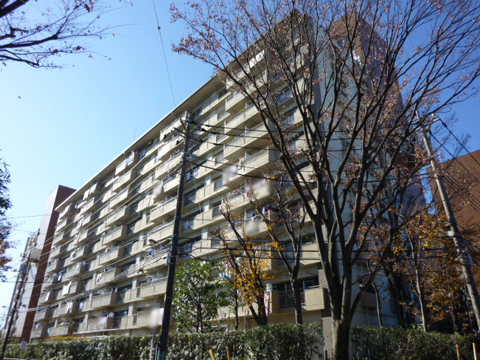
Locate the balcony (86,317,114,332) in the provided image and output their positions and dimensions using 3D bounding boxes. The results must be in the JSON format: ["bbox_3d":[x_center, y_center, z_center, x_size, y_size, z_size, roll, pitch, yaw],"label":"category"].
[{"bbox_3d":[-15.954,16.921,40.482,1.150,1.330,5.330,22,-34,-37],"label":"balcony"}]

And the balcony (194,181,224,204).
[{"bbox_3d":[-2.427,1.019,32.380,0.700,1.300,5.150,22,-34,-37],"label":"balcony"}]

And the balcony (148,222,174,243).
[{"bbox_3d":[-7.630,5.725,35.837,1.200,1.304,5.346,22,-34,-37],"label":"balcony"}]

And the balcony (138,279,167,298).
[{"bbox_3d":[-7.870,10.599,34.116,1.150,1.370,5.470,22,-34,-37],"label":"balcony"}]

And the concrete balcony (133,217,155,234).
[{"bbox_3d":[-11.098,5.307,41.164,0.721,1.292,5.287,22,-34,-37],"label":"concrete balcony"}]

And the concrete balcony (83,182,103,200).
[{"bbox_3d":[-24.702,2.206,59.038,1.255,1.292,5.598,22,-34,-37],"label":"concrete balcony"}]

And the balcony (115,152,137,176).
[{"bbox_3d":[-16.035,-2.009,50.136,1.200,1.304,5.346,22,-34,-37],"label":"balcony"}]

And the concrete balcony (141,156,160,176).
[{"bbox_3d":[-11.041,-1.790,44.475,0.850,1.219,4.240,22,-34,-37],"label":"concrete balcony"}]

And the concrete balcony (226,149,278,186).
[{"bbox_3d":[0.820,-0.925,29.220,1.150,1.370,5.470,22,-34,-37],"label":"concrete balcony"}]

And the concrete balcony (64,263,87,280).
[{"bbox_3d":[-24.553,13.992,52.650,1.200,1.304,5.346,22,-34,-37],"label":"concrete balcony"}]

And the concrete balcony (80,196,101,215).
[{"bbox_3d":[-24.890,4.475,58.018,1.150,1.370,5.120,22,-34,-37],"label":"concrete balcony"}]

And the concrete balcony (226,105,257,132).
[{"bbox_3d":[0.749,-5.472,31.082,1.200,1.304,5.000,22,-34,-37],"label":"concrete balcony"}]

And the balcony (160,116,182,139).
[{"bbox_3d":[-7.574,-6.142,41.730,1.200,1.304,5.346,22,-34,-37],"label":"balcony"}]

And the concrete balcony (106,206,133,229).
[{"bbox_3d":[-16.120,5.152,46.896,1.255,1.292,5.550,22,-34,-37],"label":"concrete balcony"}]

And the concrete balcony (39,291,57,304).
[{"bbox_3d":[-33.455,20.769,60.381,1.150,1.370,5.130,22,-34,-37],"label":"concrete balcony"}]

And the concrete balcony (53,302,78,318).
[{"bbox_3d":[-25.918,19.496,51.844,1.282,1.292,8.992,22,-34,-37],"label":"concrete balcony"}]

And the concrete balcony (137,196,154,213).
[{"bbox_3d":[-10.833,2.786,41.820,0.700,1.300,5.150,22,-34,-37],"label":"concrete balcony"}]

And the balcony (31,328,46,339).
[{"bbox_3d":[-33.447,25.598,57.964,1.150,1.370,5.130,22,-34,-37],"label":"balcony"}]

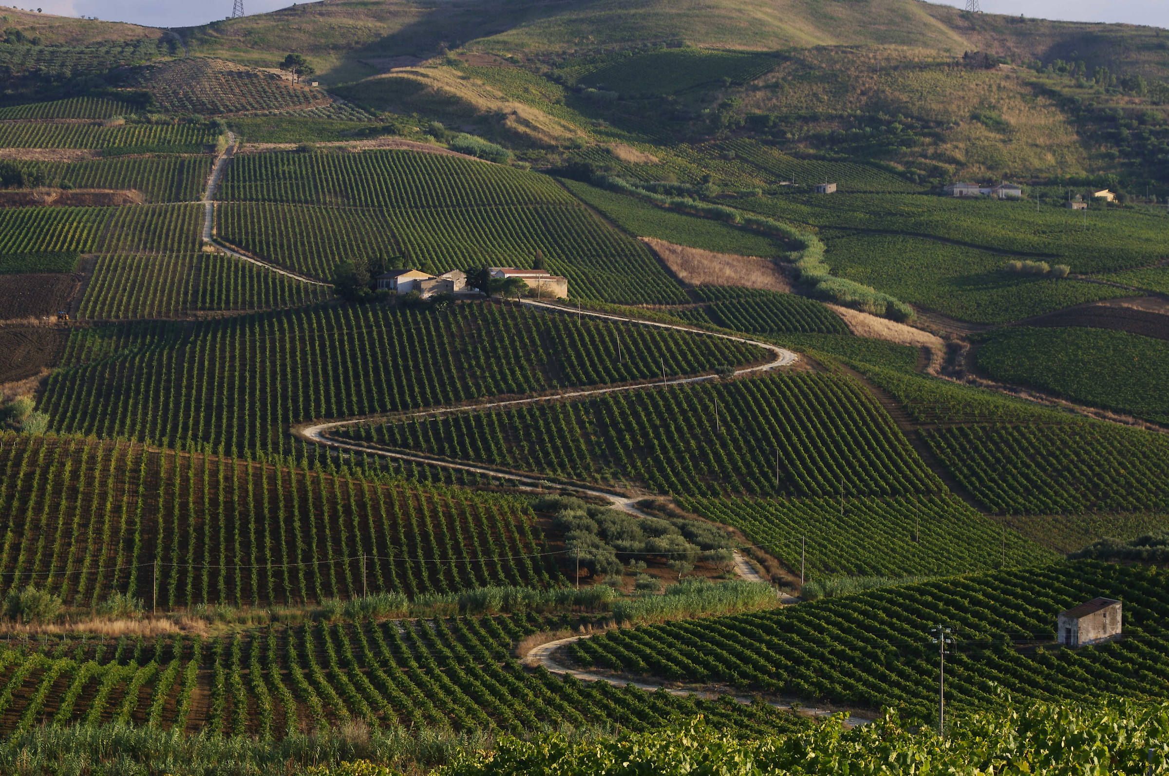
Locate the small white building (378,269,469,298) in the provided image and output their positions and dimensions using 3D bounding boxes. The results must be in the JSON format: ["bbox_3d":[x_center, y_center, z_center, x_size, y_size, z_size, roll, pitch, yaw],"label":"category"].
[{"bbox_3d":[-41.489,-26.906,680.000,19.500,6.900,13.000,-1,3,-22],"label":"small white building"}]

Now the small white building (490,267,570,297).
[{"bbox_3d":[-14.395,-27.137,680.000,16.500,7.300,12.000,-1,3,-22],"label":"small white building"}]

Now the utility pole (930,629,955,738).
[{"bbox_3d":[31.634,26.146,235.000,2.100,10.200,0.800,0,3,0],"label":"utility pole"}]

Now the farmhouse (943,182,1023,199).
[{"bbox_3d":[143.855,-71.359,960.000,27.500,5.400,10.000,0,3,-6],"label":"farmhouse"}]

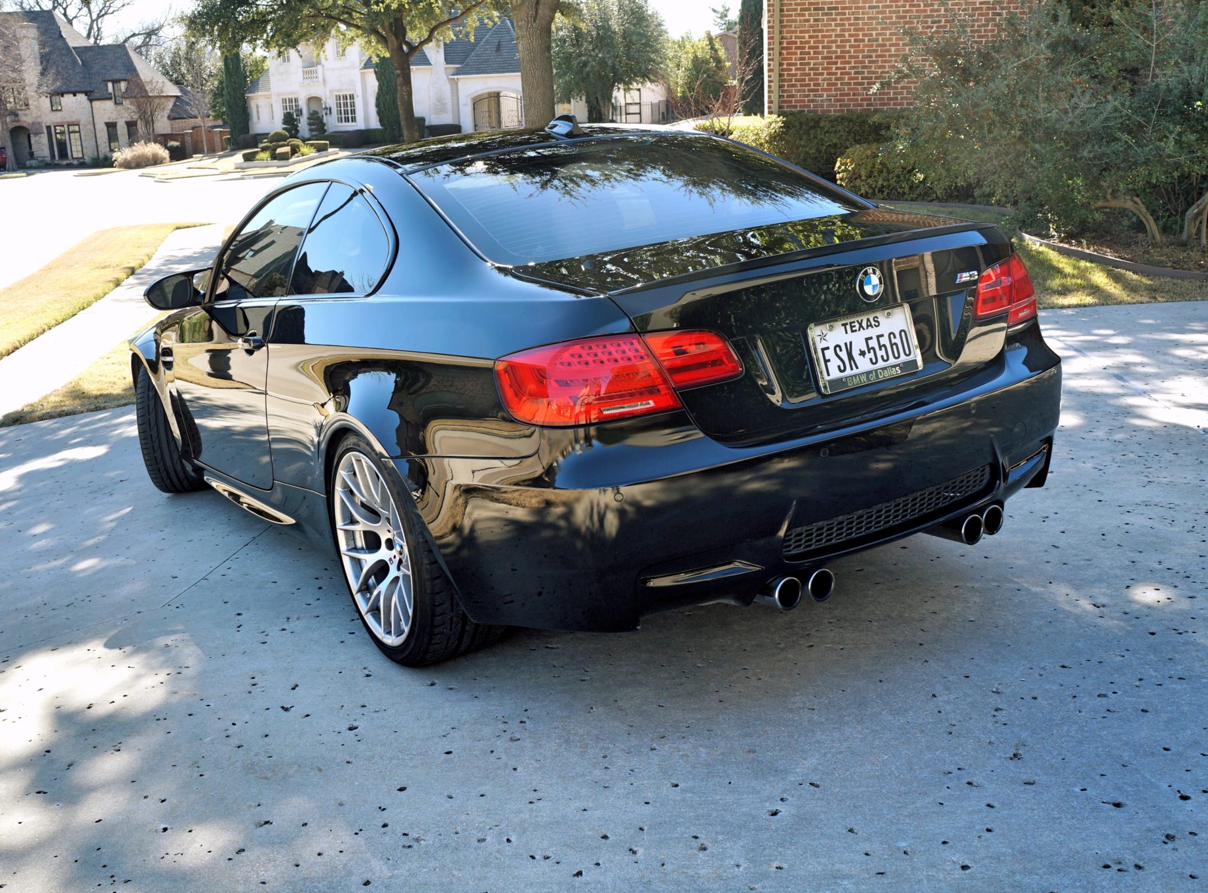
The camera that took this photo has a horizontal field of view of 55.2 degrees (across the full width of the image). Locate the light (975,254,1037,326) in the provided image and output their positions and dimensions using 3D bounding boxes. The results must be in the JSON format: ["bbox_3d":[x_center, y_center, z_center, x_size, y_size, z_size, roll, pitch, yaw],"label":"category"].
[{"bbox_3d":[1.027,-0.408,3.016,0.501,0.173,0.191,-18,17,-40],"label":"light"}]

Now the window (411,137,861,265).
[{"bbox_3d":[0.088,-0.723,3.180,1.200,0.100,0.710,-15,40,-30],"label":"window"}]

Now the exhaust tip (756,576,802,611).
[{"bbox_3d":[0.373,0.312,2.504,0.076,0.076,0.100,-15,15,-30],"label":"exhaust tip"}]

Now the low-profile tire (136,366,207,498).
[{"bbox_3d":[-1.983,-0.118,5.419,0.250,0.650,0.650,-8,13,-9],"label":"low-profile tire"}]

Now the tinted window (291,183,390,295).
[{"bbox_3d":[-0.749,-0.610,3.321,0.060,0.364,0.711,17,-2,-34],"label":"tinted window"}]

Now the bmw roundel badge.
[{"bbox_3d":[0.593,-0.363,2.581,0.082,0.082,0.015,-14,2,-31],"label":"bmw roundel badge"}]

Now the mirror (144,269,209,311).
[{"bbox_3d":[-1.645,-0.600,4.400,0.210,0.152,0.145,-15,15,-33],"label":"mirror"}]

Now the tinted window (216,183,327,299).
[{"bbox_3d":[-1.153,-0.673,3.933,0.050,0.400,1.000,15,-1,-33],"label":"tinted window"}]

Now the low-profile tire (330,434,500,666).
[{"bbox_3d":[-0.491,0.237,3.035,0.270,0.662,0.662,-15,15,-30],"label":"low-profile tire"}]

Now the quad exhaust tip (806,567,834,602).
[{"bbox_3d":[0.449,0.300,2.605,0.078,0.078,0.120,-14,15,-31],"label":"quad exhaust tip"}]

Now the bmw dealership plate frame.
[{"bbox_3d":[0.583,-0.219,2.569,0.311,0.158,0.020,-15,3,-30],"label":"bmw dealership plate frame"}]

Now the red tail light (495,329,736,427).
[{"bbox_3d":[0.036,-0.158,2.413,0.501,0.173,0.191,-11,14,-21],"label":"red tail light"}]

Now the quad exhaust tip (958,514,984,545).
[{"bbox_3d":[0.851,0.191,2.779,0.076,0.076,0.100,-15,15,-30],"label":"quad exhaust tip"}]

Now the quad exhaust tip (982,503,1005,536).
[{"bbox_3d":[0.934,0.173,2.909,0.078,0.078,0.120,-14,15,-31],"label":"quad exhaust tip"}]

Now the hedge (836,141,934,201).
[{"bbox_3d":[3.719,-3.665,15.400,1.400,0.750,0.950,-4,14,-6],"label":"hedge"}]

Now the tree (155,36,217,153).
[{"bbox_3d":[-25.117,-21.138,69.177,3.600,6.657,3.600,-7,15,-18],"label":"tree"}]

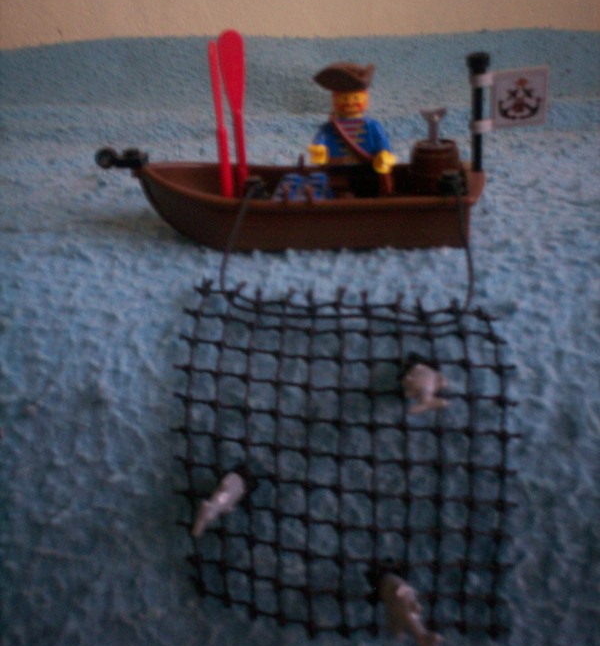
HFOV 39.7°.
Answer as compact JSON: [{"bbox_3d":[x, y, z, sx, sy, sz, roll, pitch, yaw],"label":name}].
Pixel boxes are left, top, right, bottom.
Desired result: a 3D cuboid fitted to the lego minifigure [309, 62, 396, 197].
[{"bbox_3d":[0.016,-0.057,0.256,0.025,0.042,0.017,1,28,6],"label":"lego minifigure"}]

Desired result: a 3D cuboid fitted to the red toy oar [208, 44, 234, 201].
[{"bbox_3d":[-0.024,-0.057,0.252,0.004,0.056,0.008,-1,28,7],"label":"red toy oar"}]

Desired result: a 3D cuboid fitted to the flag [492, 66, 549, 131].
[{"bbox_3d":[0.067,-0.069,0.255,0.018,0.018,0.003,-7,27,-4],"label":"flag"}]

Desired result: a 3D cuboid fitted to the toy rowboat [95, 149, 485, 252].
[{"bbox_3d":[-0.003,-0.039,0.267,0.122,0.025,0.040,1,28,6],"label":"toy rowboat"}]

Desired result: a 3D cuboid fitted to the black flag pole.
[{"bbox_3d":[0.055,-0.063,0.254,0.007,0.036,0.007,-1,28,8],"label":"black flag pole"}]

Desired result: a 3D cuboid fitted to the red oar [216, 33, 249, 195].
[{"bbox_3d":[-0.020,-0.059,0.258,0.008,0.058,0.004,1,28,6],"label":"red oar"}]

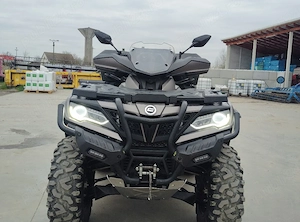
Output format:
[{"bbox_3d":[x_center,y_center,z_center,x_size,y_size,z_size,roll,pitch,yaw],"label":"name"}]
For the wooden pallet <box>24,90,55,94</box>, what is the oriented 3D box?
[{"bbox_3d":[-4.954,-0.897,14.682,1.200,0.144,0.800,2,7,-2],"label":"wooden pallet"}]

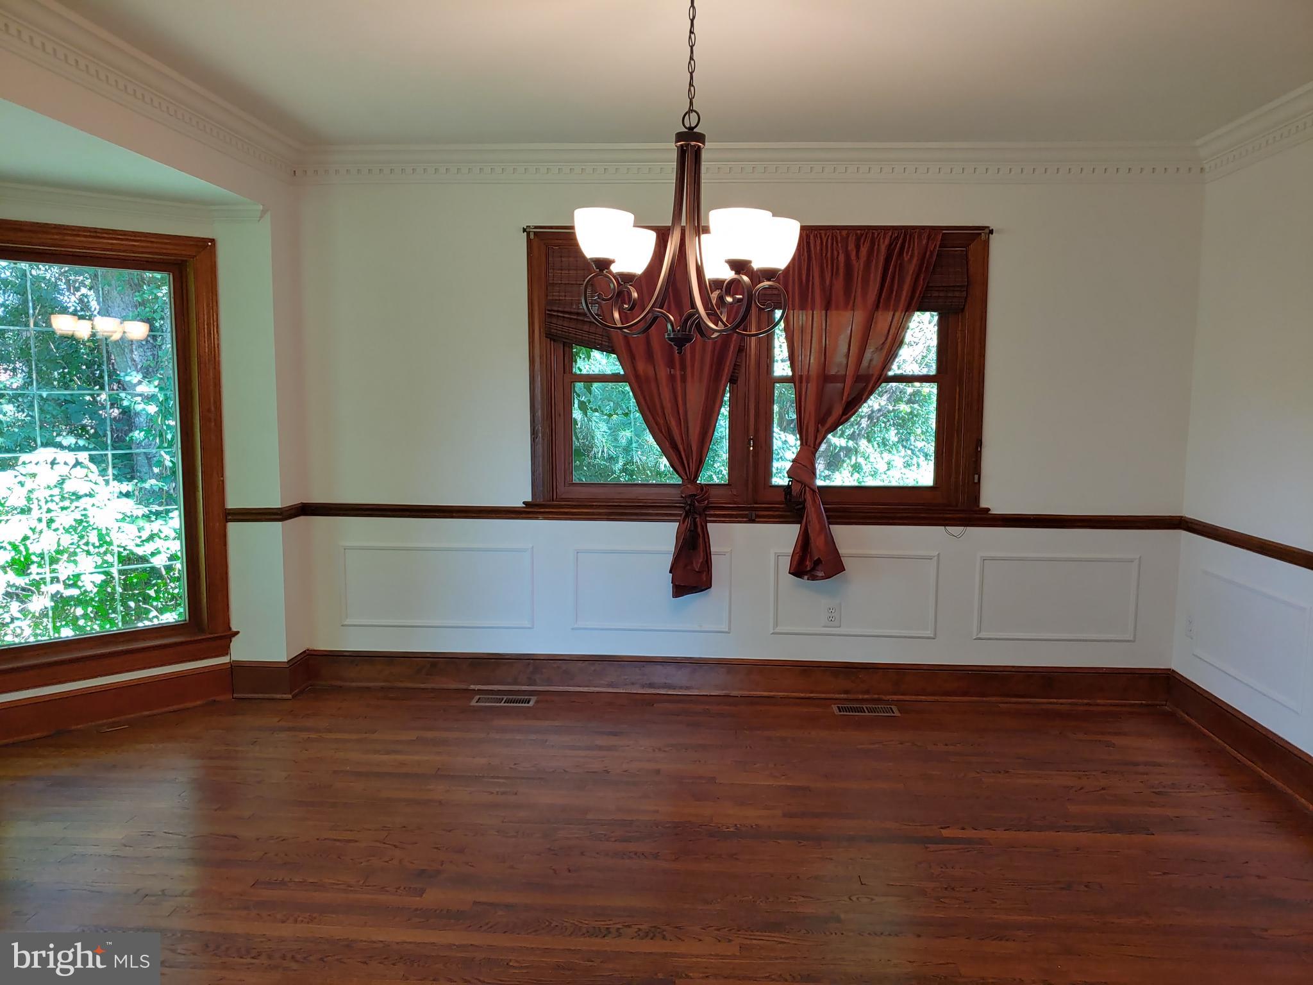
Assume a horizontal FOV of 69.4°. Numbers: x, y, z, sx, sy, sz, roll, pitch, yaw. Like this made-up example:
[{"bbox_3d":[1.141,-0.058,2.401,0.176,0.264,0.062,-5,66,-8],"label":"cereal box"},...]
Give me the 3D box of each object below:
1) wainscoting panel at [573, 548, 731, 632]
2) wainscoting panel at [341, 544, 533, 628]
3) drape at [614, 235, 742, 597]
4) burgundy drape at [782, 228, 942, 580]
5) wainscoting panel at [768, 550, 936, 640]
[{"bbox_3d":[-0.024,0.453,4.374,0.730,0.383,0.025,1,7,3],"label":"wainscoting panel"},{"bbox_3d":[-1.024,0.440,4.422,0.909,0.386,0.025,1,7,3],"label":"wainscoting panel"},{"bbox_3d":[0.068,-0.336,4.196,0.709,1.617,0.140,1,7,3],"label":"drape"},{"bbox_3d":[0.879,-0.368,4.152,0.673,1.548,0.140,1,7,3],"label":"burgundy drape"},{"bbox_3d":[0.904,0.467,4.329,0.754,0.393,0.025,1,7,3],"label":"wainscoting panel"}]

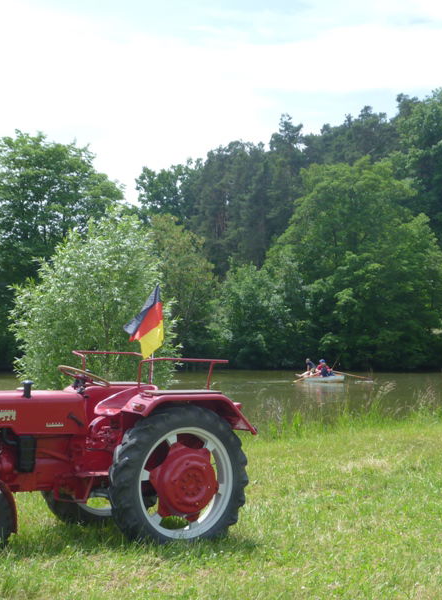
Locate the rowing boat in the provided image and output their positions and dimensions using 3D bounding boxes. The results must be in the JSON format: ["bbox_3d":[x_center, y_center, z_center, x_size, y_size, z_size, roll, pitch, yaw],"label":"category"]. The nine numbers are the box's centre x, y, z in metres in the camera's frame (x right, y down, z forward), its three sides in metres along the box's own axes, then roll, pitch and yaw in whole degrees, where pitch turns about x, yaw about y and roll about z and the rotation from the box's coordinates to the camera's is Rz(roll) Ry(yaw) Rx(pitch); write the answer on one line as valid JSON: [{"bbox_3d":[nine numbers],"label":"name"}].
[{"bbox_3d":[4.896,3.878,58.000,2.800,0.480,1.200,-1,-3,30],"label":"rowing boat"}]

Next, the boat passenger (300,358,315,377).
[{"bbox_3d":[4.279,3.413,58.300,0.750,1.050,0.580,2,-3,-37],"label":"boat passenger"}]

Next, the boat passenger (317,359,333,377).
[{"bbox_3d":[5.143,3.396,58.000,0.600,1.050,0.700,1,-3,-27],"label":"boat passenger"}]

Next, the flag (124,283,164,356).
[{"bbox_3d":[-0.681,0.189,10.350,0.420,0.650,0.180,0,-3,-11],"label":"flag"}]

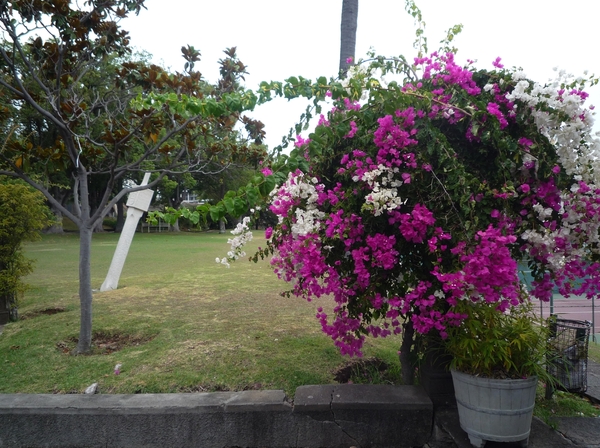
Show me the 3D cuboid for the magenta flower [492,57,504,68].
[{"bbox_3d":[1.832,-1.491,4.000,0.100,0.100,0.090,0,-1,25],"label":"magenta flower"}]

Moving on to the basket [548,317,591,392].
[{"bbox_3d":[2.667,1.300,4.300,0.360,0.650,0.360,-1,-1,32],"label":"basket"}]

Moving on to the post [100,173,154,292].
[{"bbox_3d":[-3.178,0.165,8.030,0.300,2.330,0.300,14,-5,38],"label":"post"}]

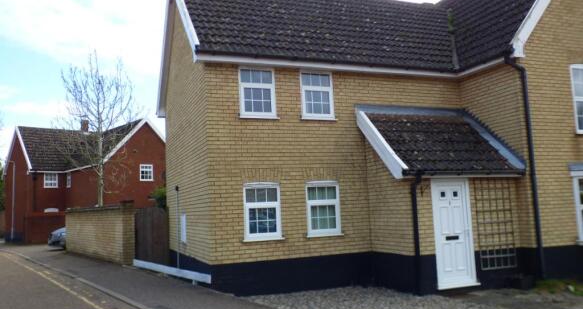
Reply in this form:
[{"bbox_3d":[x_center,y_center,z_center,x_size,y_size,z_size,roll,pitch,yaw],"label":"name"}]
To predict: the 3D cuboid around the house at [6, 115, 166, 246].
[{"bbox_3d":[-12.708,1.585,31.867,7.700,7.800,11.500,3,-9,-43],"label":"house"}]

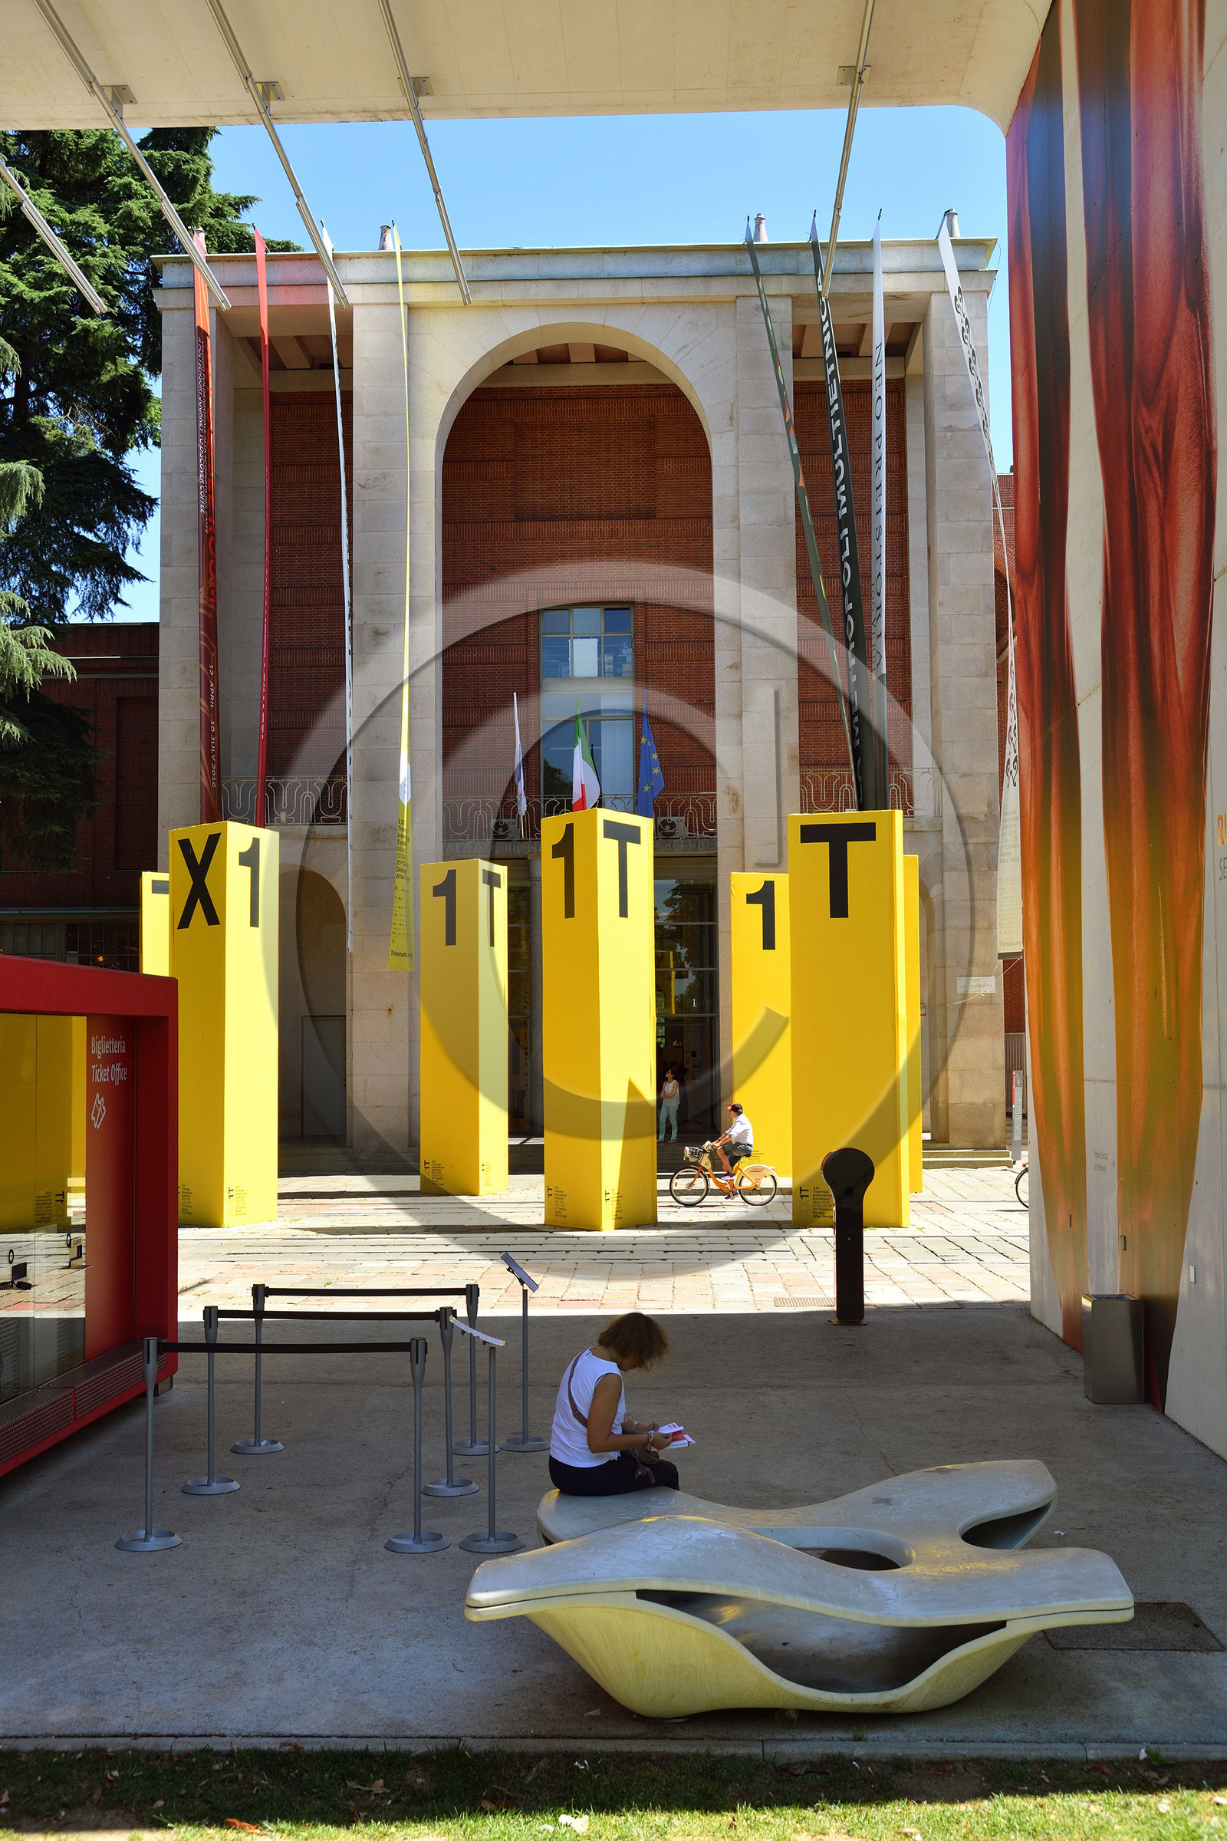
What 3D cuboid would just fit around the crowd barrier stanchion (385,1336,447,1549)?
[{"bbox_3d":[-0.963,2.571,10.080,0.325,1.000,0.325,0,-4,2],"label":"crowd barrier stanchion"}]

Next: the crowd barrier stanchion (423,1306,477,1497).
[{"bbox_3d":[-0.902,2.660,11.363,0.325,1.000,0.325,0,-4,2],"label":"crowd barrier stanchion"}]

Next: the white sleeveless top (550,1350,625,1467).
[{"bbox_3d":[-0.111,2.209,9.280,0.260,0.530,0.390,13,-11,-34],"label":"white sleeveless top"}]

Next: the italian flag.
[{"bbox_3d":[-0.633,-3.713,47.351,0.680,2.900,0.500,0,-4,0],"label":"italian flag"}]

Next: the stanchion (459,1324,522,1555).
[{"bbox_3d":[-0.611,2.528,10.074,0.345,1.080,0.325,0,-4,2],"label":"stanchion"}]

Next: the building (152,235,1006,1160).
[{"bbox_3d":[-0.678,-4.284,48.285,18.000,19.700,10.000,-1,-4,2],"label":"building"}]

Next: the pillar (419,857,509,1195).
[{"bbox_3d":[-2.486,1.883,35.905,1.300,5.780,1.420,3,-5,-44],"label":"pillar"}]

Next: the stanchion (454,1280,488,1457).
[{"bbox_3d":[-0.856,2.743,12.546,0.325,1.000,0.325,0,-4,2],"label":"stanchion"}]

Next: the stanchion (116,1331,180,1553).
[{"bbox_3d":[-2.298,2.582,10.142,0.325,1.000,0.325,0,-4,2],"label":"stanchion"}]

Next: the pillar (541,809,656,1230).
[{"bbox_3d":[-0.190,1.398,28.531,1.580,5.740,1.370,0,-4,-1],"label":"pillar"}]

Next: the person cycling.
[{"bbox_3d":[1.875,3.646,32.308,0.680,1.530,0.500,0,-4,-5],"label":"person cycling"}]

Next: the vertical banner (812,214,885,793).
[{"bbox_3d":[4.904,-7.569,43.094,0.400,14.950,1.300,-4,-4,-12],"label":"vertical banner"}]

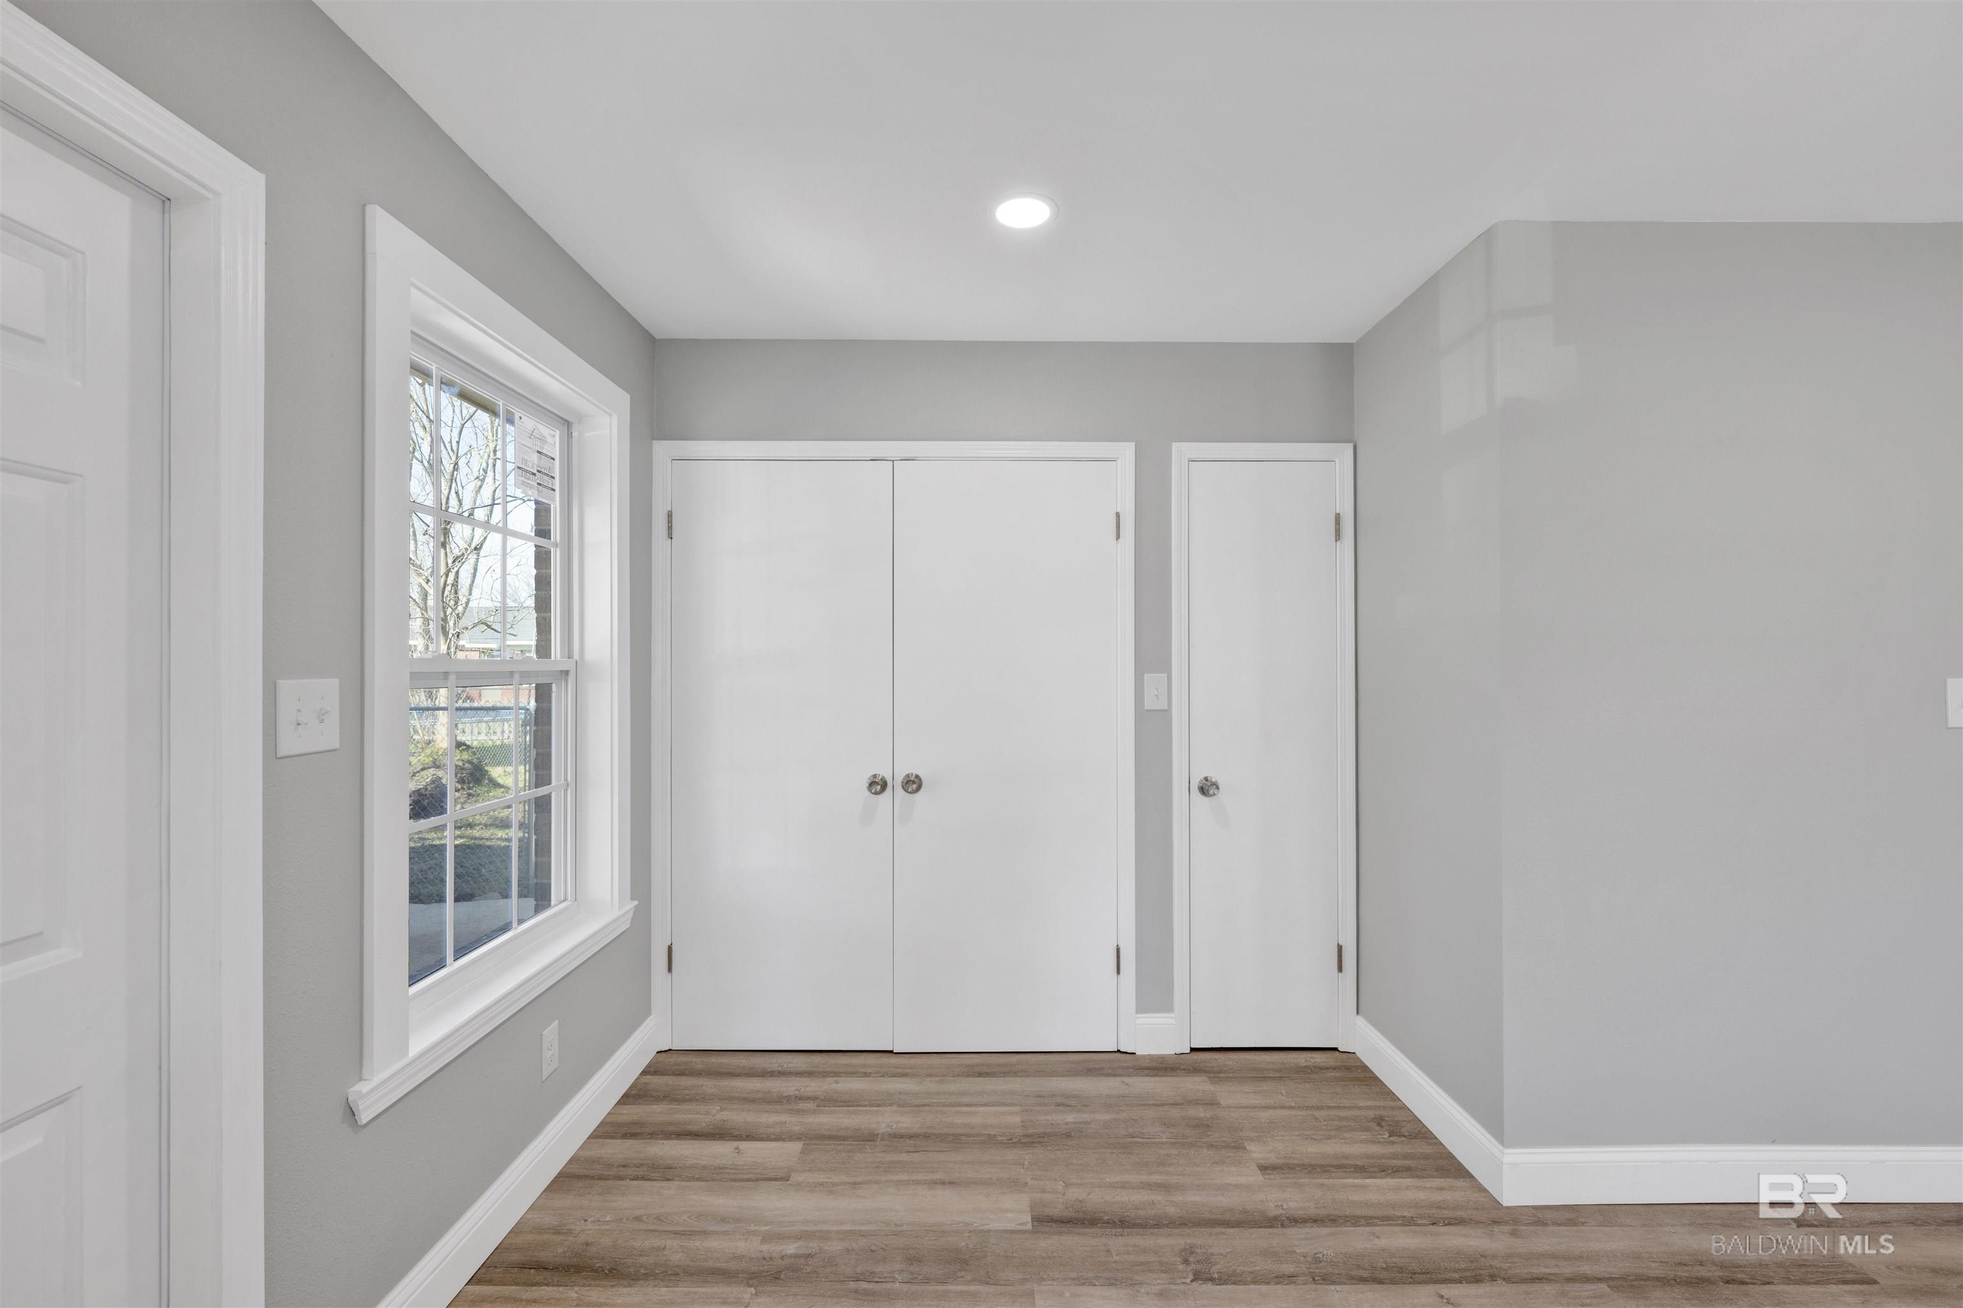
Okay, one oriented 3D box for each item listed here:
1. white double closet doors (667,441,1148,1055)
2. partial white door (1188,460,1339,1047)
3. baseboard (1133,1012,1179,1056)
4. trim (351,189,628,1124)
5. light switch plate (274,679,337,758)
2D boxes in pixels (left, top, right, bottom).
[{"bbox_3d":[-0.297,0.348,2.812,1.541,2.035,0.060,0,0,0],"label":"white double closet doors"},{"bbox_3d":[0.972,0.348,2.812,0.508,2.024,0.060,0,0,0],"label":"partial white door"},{"bbox_3d":[0.599,1.304,2.803,0.142,0.142,0.022,0,0,0],"label":"baseboard"},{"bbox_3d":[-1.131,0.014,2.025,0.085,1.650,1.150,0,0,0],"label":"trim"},{"bbox_3d":[-1.114,0.102,1.360,0.016,0.124,0.128,0,0,0],"label":"light switch plate"}]

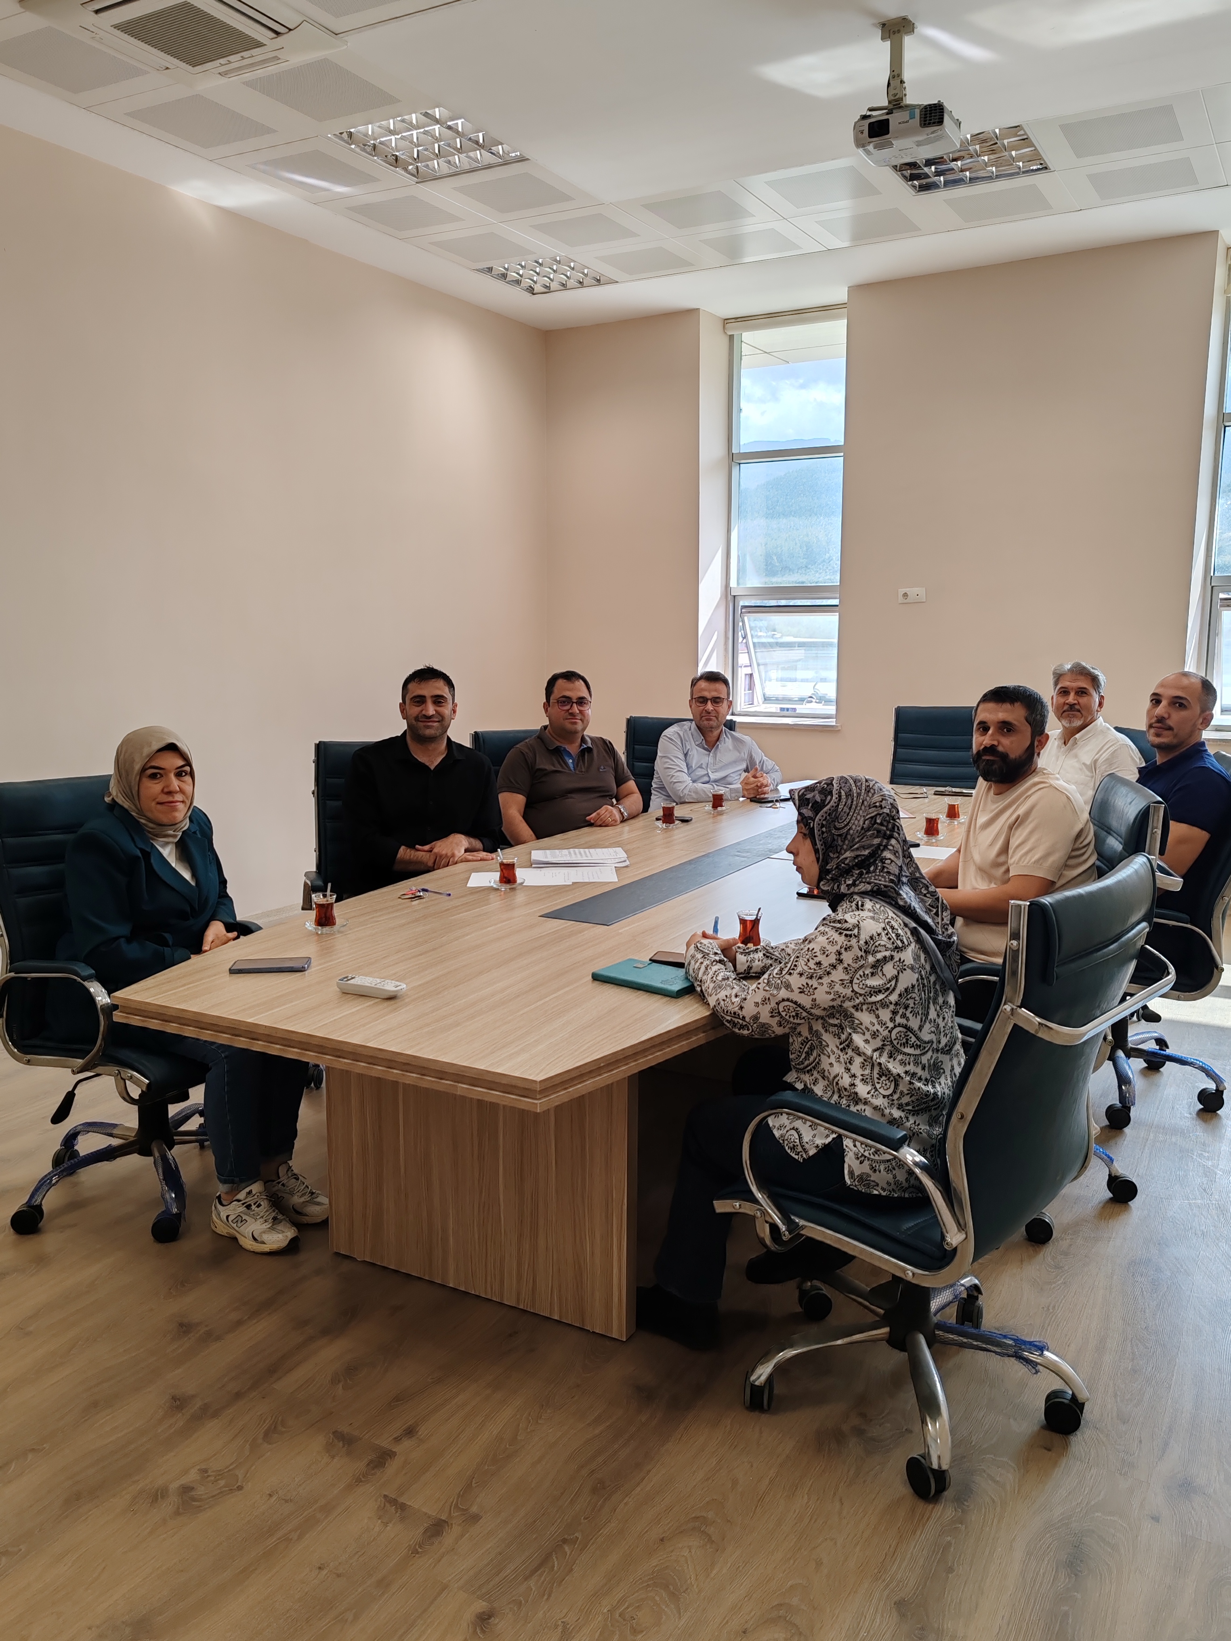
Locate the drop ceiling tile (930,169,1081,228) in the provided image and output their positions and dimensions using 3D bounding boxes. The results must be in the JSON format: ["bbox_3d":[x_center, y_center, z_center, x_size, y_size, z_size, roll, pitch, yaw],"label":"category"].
[{"bbox_3d":[1.720,-2.773,5.725,0.600,0.030,0.600,5,10,29],"label":"drop ceiling tile"}]

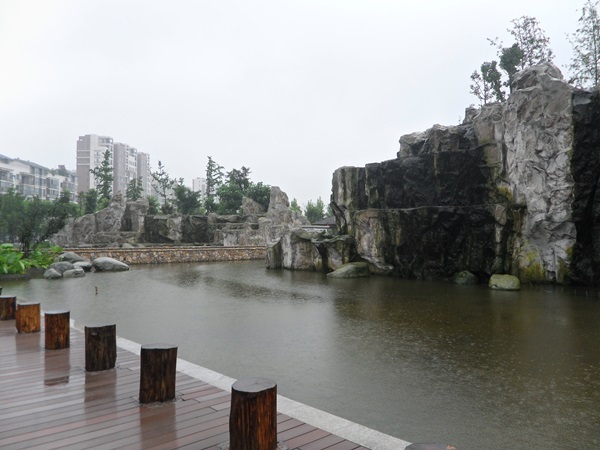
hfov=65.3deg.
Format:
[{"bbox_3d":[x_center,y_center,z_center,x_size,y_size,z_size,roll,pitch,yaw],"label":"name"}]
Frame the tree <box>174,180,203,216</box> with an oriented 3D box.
[{"bbox_3d":[-11.912,-2.885,50.000,2.991,3.953,2.900,0,-3,-13],"label":"tree"}]

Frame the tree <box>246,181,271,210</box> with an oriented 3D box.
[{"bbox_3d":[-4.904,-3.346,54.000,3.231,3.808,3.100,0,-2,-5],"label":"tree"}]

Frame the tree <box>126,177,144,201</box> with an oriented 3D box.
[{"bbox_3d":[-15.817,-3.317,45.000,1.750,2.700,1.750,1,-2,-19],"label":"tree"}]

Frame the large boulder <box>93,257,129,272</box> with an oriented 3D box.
[{"bbox_3d":[-12.237,2.574,30.300,2.331,1.004,1.500,1,-3,-22],"label":"large boulder"}]

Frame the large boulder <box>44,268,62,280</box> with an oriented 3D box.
[{"bbox_3d":[-10.872,2.179,20.600,0.830,0.500,0.700,1,-2,-28],"label":"large boulder"}]

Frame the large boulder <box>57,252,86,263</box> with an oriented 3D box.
[{"bbox_3d":[-15.380,2.288,31.500,2.019,0.875,1.500,1,-3,-26],"label":"large boulder"}]

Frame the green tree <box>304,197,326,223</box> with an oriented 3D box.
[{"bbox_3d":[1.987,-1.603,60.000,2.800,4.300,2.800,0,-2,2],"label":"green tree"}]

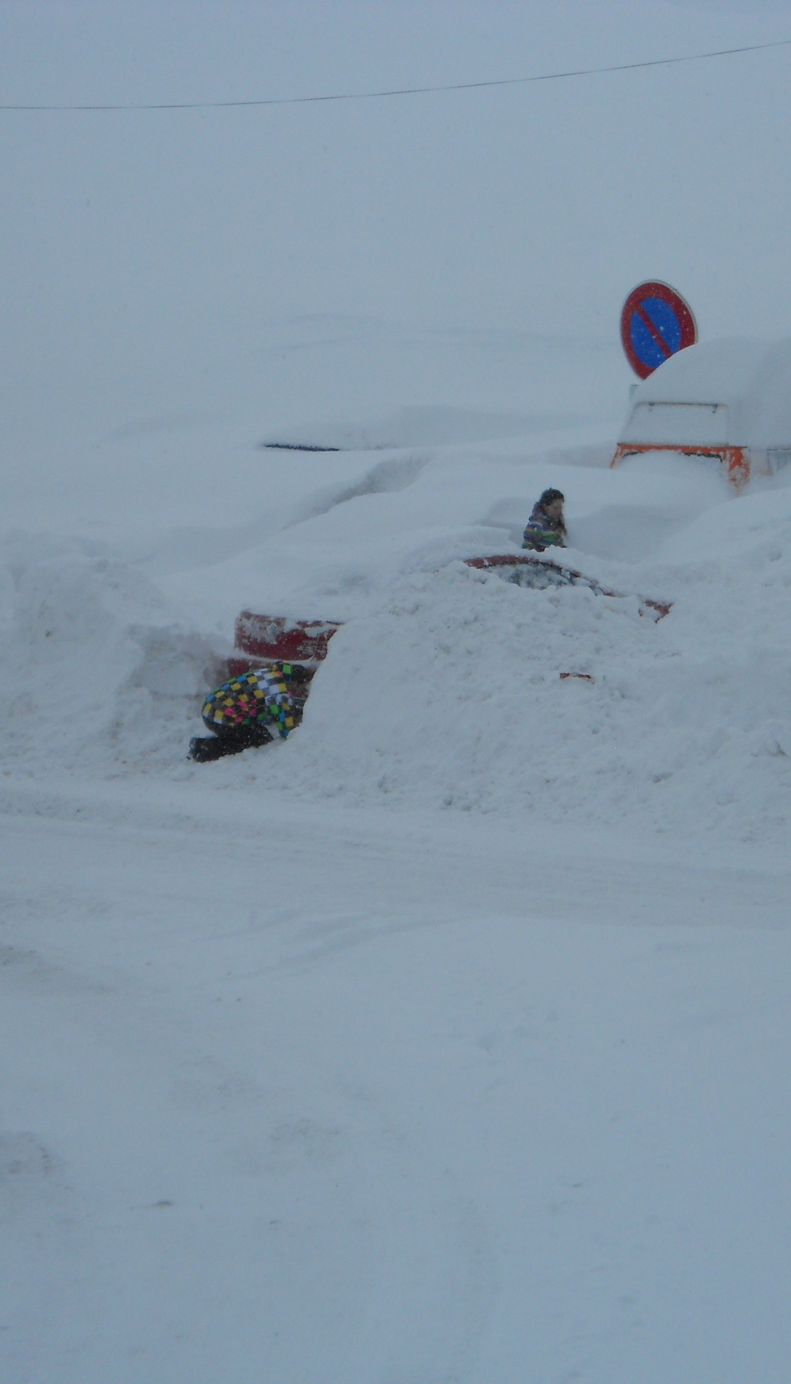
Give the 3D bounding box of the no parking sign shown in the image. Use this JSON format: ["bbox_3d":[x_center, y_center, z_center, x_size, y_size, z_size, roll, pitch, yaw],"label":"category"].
[{"bbox_3d":[2.054,-2.778,54.000,0.050,0.850,0.850,-10,12,-41],"label":"no parking sign"}]

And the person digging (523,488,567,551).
[{"bbox_3d":[1.121,-0.734,51.137,0.420,1.560,0.500,1,11,17],"label":"person digging"}]

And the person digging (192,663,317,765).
[{"bbox_3d":[-0.973,0.133,47.500,0.850,0.660,0.520,-5,11,-17],"label":"person digging"}]

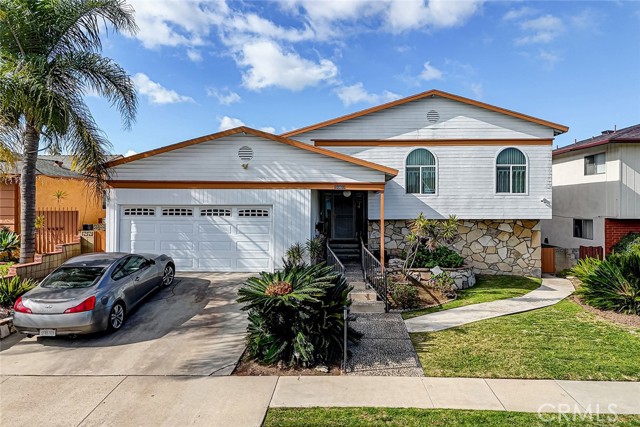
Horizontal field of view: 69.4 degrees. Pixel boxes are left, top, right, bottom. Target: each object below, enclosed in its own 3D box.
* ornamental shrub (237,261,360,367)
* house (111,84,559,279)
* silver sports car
[{"bbox_3d":[-0.410,1.770,8.900,2.350,1.650,2.200,0,1,0],"label":"ornamental shrub"},{"bbox_3d":[1.500,-1.000,19.700,15.600,7.000,11.000,0,1,2],"label":"house"},{"bbox_3d":[-5.100,1.620,11.150,1.830,1.390,4.650,0,10,4],"label":"silver sports car"}]

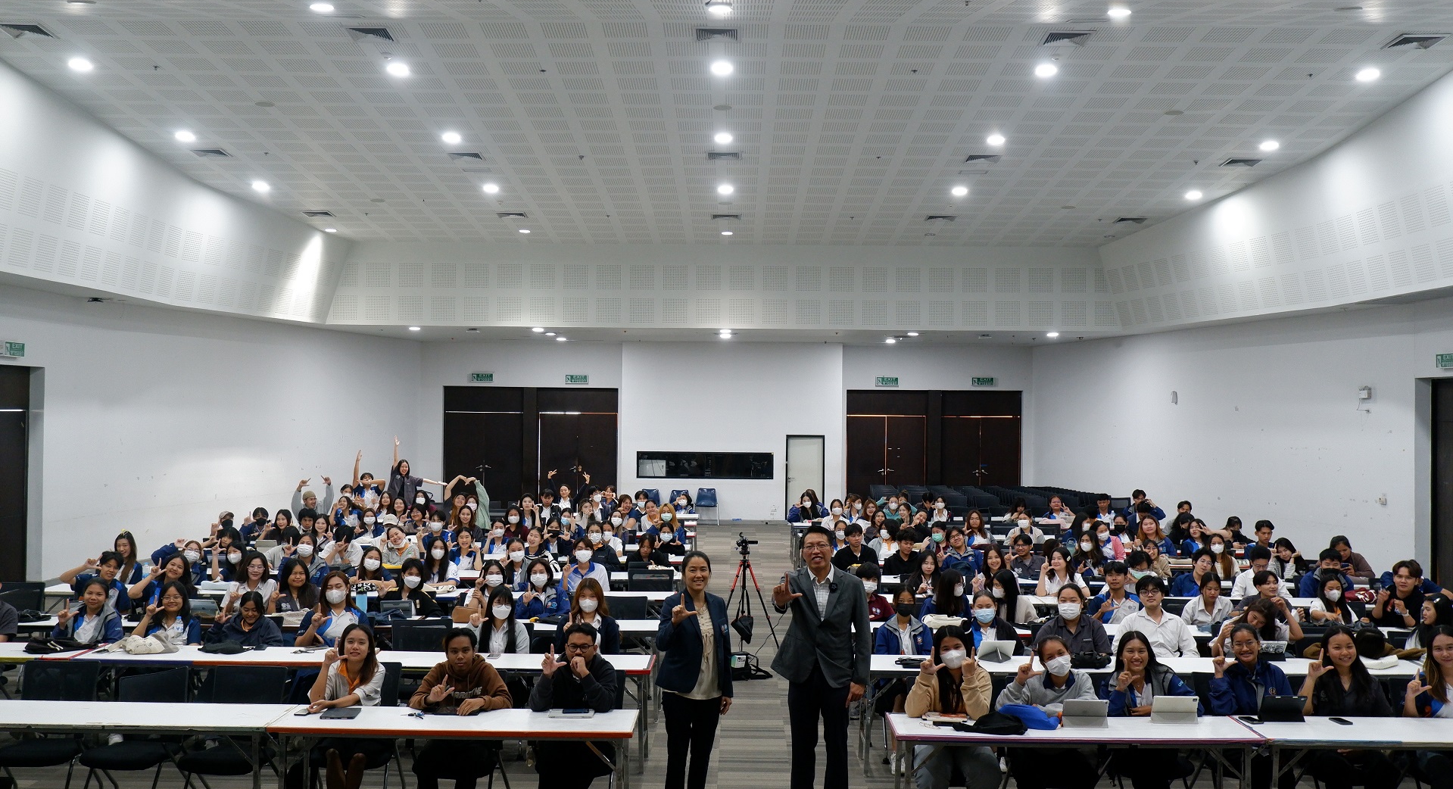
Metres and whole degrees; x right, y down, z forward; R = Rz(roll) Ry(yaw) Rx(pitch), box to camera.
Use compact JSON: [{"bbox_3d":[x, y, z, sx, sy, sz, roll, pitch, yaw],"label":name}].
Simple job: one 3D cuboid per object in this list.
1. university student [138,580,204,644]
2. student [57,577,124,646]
[{"bbox_3d":[-4.173,1.981,10.023,0.500,1.220,0.750,1,-1,-10],"label":"university student"},{"bbox_3d":[-4.765,1.970,10.028,0.500,1.230,0.750,1,-1,-12],"label":"student"}]

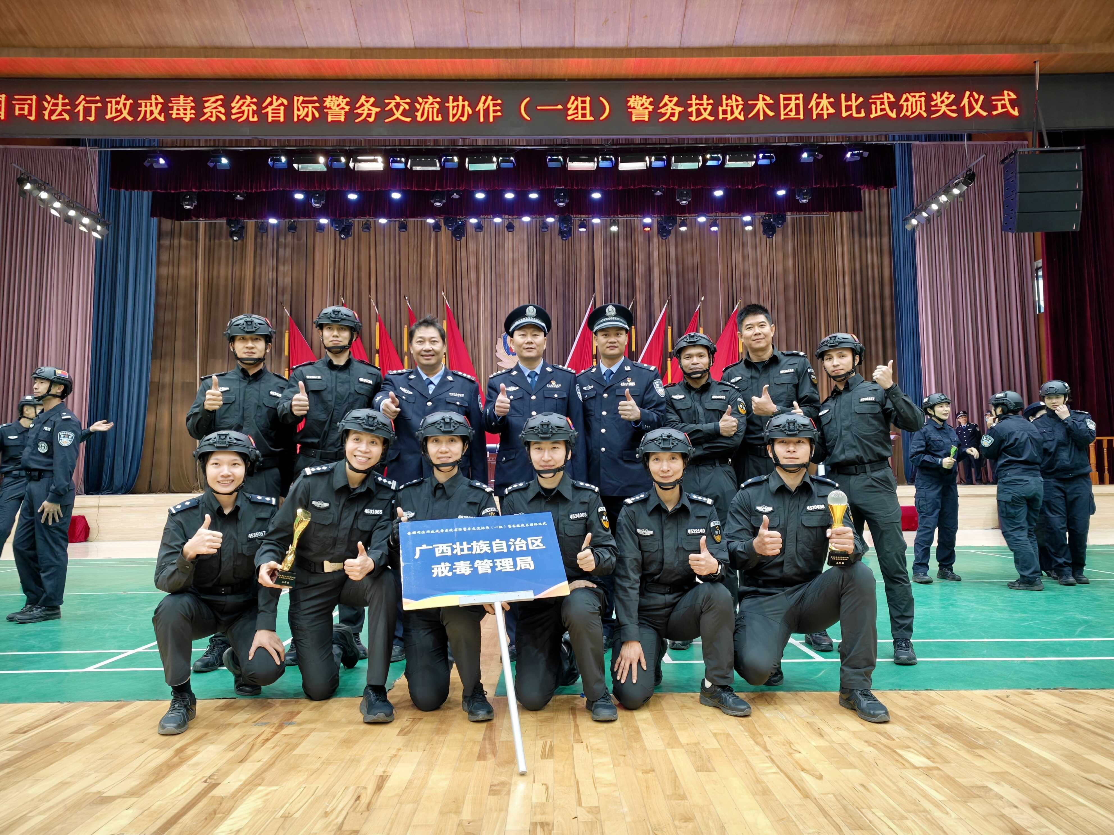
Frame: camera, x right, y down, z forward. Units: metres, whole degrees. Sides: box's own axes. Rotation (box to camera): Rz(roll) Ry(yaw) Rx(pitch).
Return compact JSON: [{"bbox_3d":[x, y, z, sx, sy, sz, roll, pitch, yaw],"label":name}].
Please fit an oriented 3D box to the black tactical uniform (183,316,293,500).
[{"bbox_3d":[-1.554,0.341,3.730,0.529,1.753,0.421,1,-6,-19],"label":"black tactical uniform"}]

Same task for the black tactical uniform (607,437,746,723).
[{"bbox_3d":[0.479,0.592,3.045,0.559,1.081,0.627,0,-5,-3],"label":"black tactical uniform"}]

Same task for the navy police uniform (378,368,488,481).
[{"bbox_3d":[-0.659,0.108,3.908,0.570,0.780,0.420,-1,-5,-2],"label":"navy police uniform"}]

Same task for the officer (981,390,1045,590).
[{"bbox_3d":[3.818,0.588,6.217,0.470,1.630,0.420,3,-6,-32],"label":"officer"}]

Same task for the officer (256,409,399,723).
[{"bbox_3d":[-0.910,0.566,3.117,0.588,1.176,0.784,1,-6,-11],"label":"officer"}]

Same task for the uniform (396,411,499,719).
[{"bbox_3d":[-0.433,0.559,3.030,0.490,1.162,0.647,0,-6,-7],"label":"uniform"}]

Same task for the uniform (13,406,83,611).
[{"bbox_3d":[-3.522,0.610,5.112,0.470,1.452,0.333,-5,-7,40],"label":"uniform"}]

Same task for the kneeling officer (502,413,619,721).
[{"bbox_3d":[0.015,0.559,3.029,0.510,1.154,0.647,-1,-5,2],"label":"kneeling officer"}]

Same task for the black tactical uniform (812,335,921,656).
[{"bbox_3d":[1.574,0.374,3.821,0.588,1.641,0.510,-3,-6,20],"label":"black tactical uniform"}]

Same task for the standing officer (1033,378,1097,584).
[{"bbox_3d":[4.368,0.550,6.421,0.490,1.720,0.380,-4,-6,32],"label":"standing officer"}]

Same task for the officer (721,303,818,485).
[{"bbox_3d":[1.164,0.322,3.986,0.550,1.820,0.460,-2,-6,16],"label":"officer"}]

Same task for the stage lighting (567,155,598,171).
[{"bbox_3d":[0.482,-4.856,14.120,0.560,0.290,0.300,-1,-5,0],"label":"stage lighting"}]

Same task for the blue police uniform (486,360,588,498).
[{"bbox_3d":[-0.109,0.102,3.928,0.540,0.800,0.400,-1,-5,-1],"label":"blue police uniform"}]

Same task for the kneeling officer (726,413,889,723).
[{"bbox_3d":[0.998,0.567,3.109,0.620,1.170,0.700,-2,-5,9],"label":"kneeling officer"}]

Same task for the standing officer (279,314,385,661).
[{"bbox_3d":[-1.131,0.314,3.771,0.529,1.806,0.451,1,-6,-14],"label":"standing officer"}]

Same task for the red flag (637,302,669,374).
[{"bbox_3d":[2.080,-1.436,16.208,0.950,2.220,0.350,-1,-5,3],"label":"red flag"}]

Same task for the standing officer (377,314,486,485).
[{"bbox_3d":[-0.655,0.345,3.866,0.580,1.800,0.480,-1,-5,-2],"label":"standing officer"}]

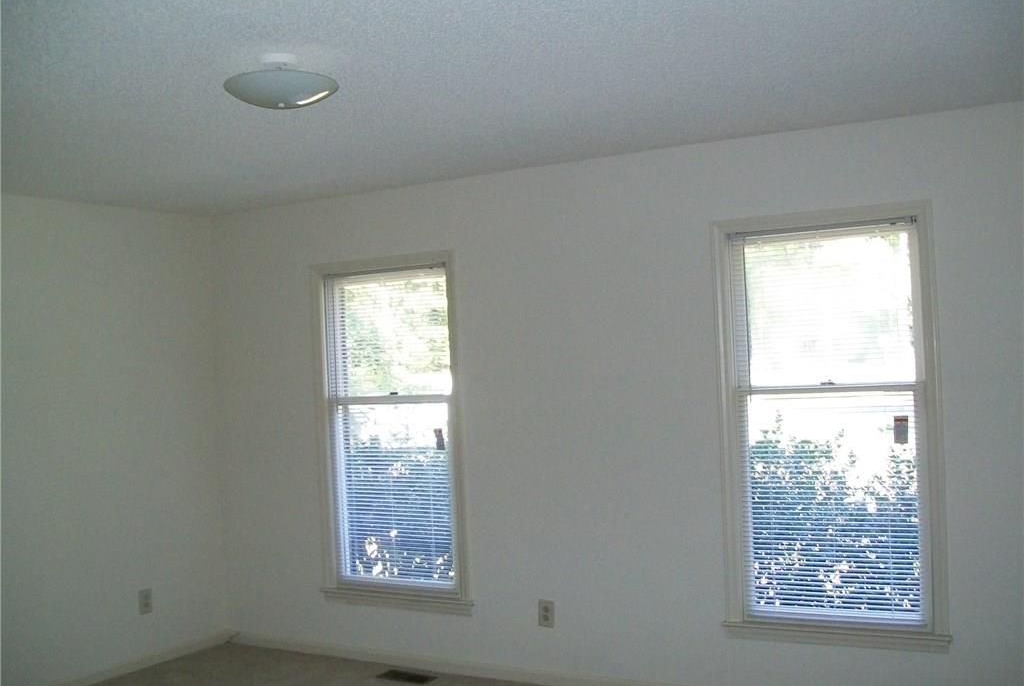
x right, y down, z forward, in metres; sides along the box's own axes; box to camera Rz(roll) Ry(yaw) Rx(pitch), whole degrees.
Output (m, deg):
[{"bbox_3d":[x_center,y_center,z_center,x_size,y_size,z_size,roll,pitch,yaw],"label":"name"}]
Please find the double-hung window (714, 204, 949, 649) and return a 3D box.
[{"bbox_3d":[1.278,0.350,4.306,0.940,1.790,0.100,-3,-1,30],"label":"double-hung window"}]

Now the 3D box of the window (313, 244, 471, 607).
[{"bbox_3d":[-0.634,0.461,5.421,0.940,1.790,0.100,-3,-1,30],"label":"window"}]

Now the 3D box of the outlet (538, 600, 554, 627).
[{"bbox_3d":[0.158,1.261,4.949,0.076,0.121,0.010,-3,-1,30],"label":"outlet"}]

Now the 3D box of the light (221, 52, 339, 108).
[{"bbox_3d":[-0.665,-0.752,3.078,0.335,0.146,0.335,-2,-1,0],"label":"light"}]

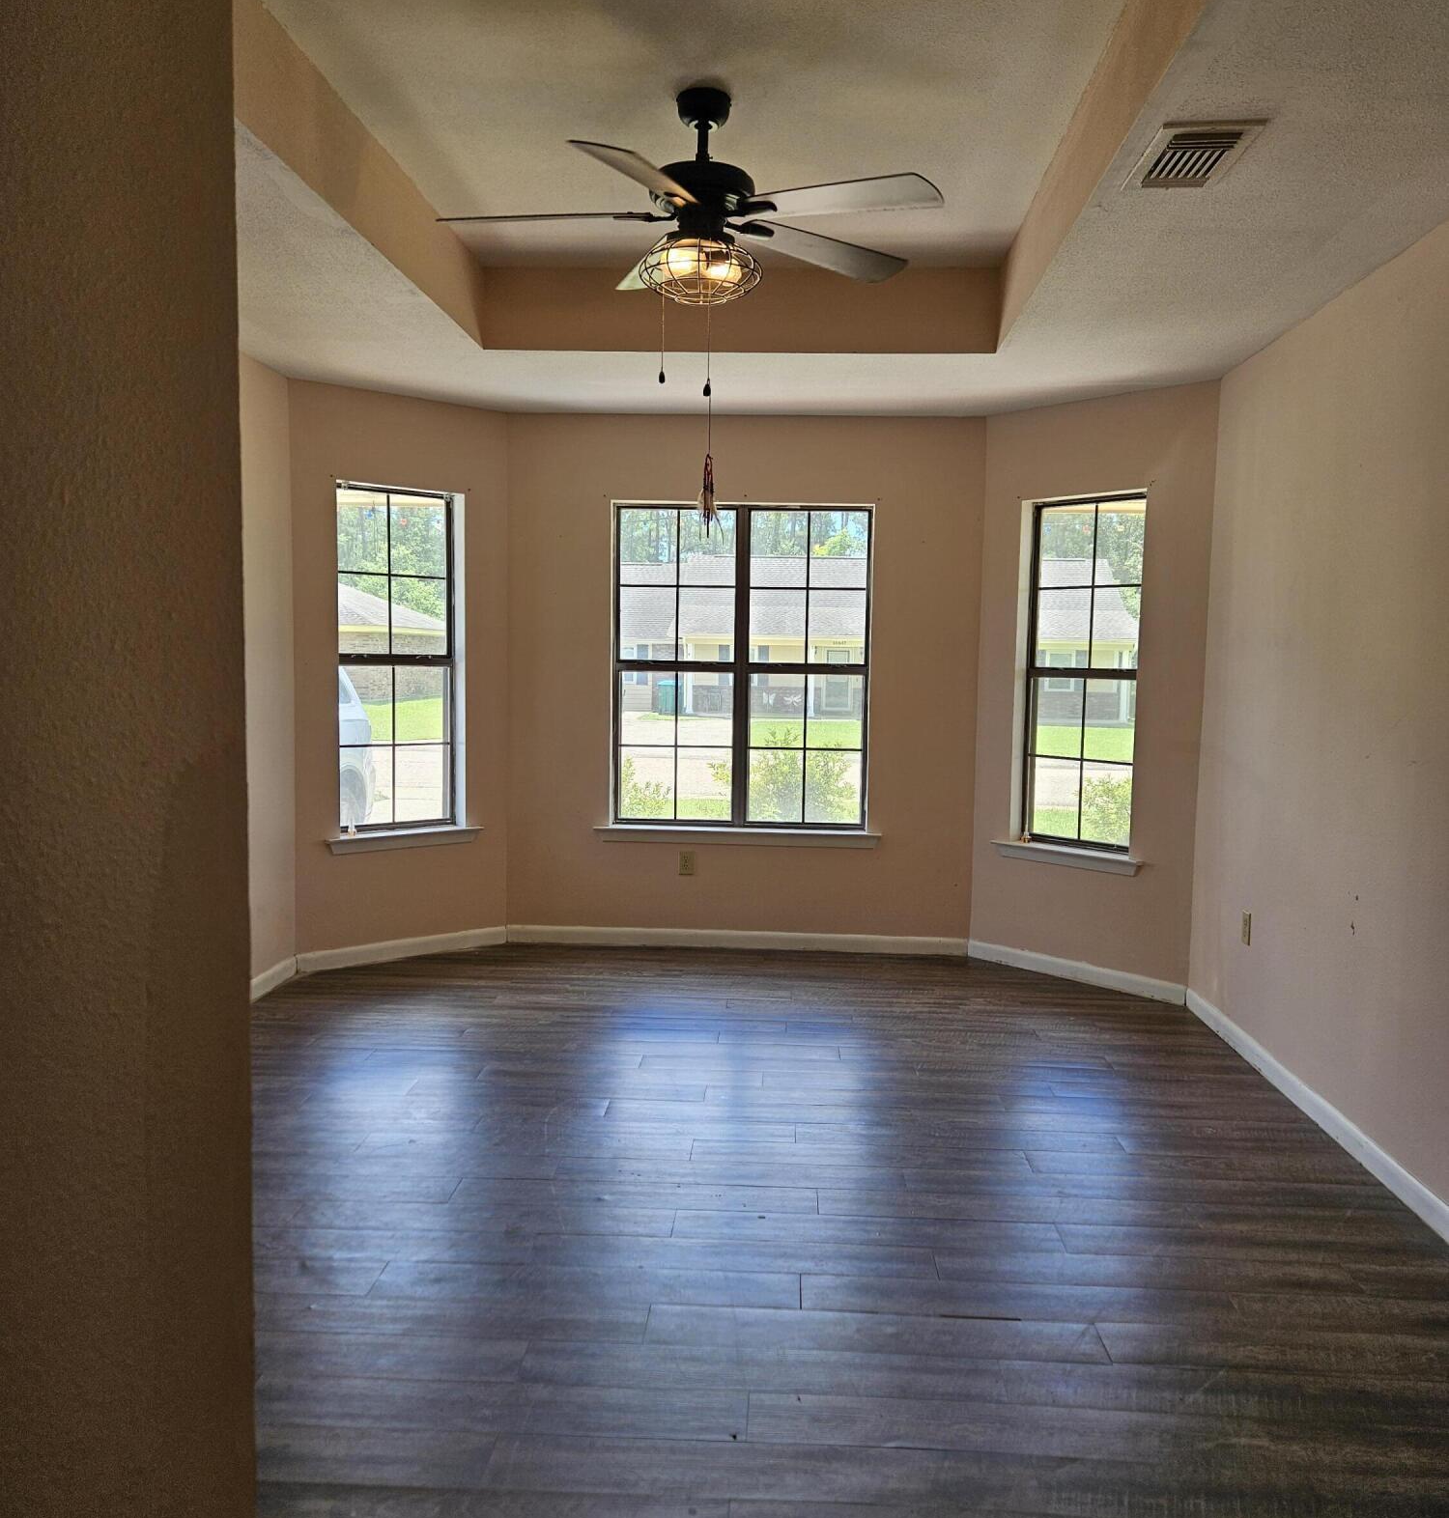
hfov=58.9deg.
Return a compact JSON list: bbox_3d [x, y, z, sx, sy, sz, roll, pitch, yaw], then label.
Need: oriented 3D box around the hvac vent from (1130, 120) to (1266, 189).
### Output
[{"bbox_3d":[1.006,-1.291,2.775,0.207,0.020,0.368,1,5,3],"label":"hvac vent"}]

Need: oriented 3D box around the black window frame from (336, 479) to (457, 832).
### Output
[{"bbox_3d":[-1.449,-0.432,5.681,0.604,1.500,0.081,-3,6,-41],"label":"black window frame"}]

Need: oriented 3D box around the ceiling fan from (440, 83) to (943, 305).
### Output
[{"bbox_3d":[-0.058,-1.404,3.218,1.279,0.483,1.239,1,5,3],"label":"ceiling fan"}]

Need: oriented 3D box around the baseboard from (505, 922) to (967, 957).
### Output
[{"bbox_3d":[0.051,0.852,5.998,2.166,0.081,0.014,1,5,3],"label":"baseboard"}]

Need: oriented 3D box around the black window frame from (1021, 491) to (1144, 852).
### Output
[{"bbox_3d":[1.543,-0.364,5.505,0.091,1.495,0.604,-3,6,-41],"label":"black window frame"}]

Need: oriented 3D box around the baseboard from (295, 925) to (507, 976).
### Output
[{"bbox_3d":[-1.409,0.848,5.728,1.026,0.081,0.014,-3,6,-41],"label":"baseboard"}]

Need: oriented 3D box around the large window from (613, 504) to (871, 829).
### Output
[{"bbox_3d":[0.075,-0.422,5.980,1.208,1.490,0.091,1,5,3],"label":"large window"}]

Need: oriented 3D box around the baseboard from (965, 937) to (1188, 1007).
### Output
[{"bbox_3d":[1.488,0.915,5.527,0.014,0.081,1.093,-3,6,-41],"label":"baseboard"}]

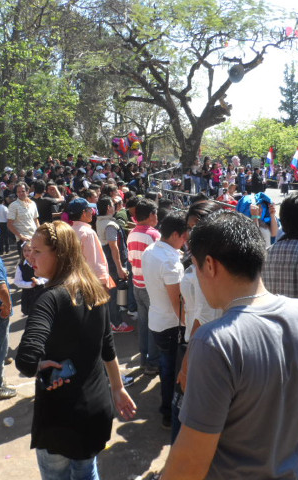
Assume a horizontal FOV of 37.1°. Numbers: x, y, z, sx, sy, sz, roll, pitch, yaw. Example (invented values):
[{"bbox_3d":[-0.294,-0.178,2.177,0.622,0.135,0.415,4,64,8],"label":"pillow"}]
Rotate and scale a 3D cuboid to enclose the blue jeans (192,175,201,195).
[{"bbox_3d":[1.948,-2.236,18.200,0.320,0.880,0.380,-6,10,-19],"label":"blue jeans"}]

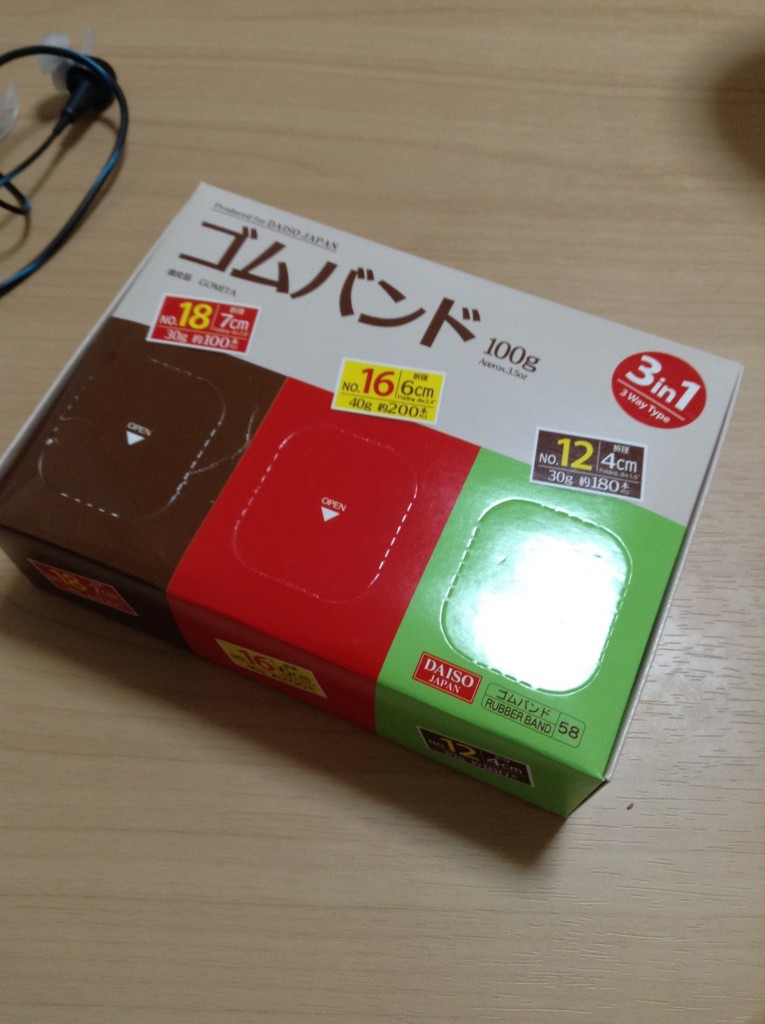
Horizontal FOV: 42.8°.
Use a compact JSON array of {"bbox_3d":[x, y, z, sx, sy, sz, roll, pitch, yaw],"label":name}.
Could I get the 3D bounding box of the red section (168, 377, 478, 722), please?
[{"bbox_3d":[-0.010,0.009,0.198,0.041,0.036,0.051,21,65,10],"label":"red section"}]

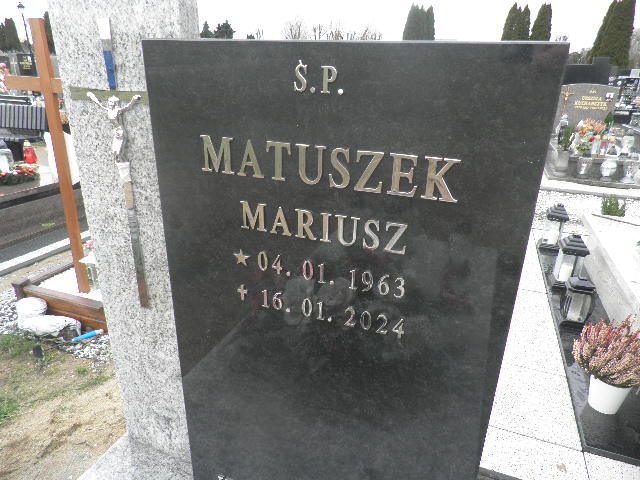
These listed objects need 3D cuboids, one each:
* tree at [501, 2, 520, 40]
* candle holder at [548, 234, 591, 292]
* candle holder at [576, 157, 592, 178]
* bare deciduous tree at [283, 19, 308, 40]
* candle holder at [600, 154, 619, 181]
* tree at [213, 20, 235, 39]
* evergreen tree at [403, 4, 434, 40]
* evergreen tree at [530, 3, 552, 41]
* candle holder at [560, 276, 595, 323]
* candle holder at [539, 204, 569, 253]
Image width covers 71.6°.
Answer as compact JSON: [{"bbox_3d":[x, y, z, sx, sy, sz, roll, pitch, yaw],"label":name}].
[{"bbox_3d":[11.101,-11.555,26.927,1.172,5.076,1.172,9,23,18],"label":"tree"},{"bbox_3d":[1.469,0.124,2.609,0.148,0.335,0.148,9,23,18],"label":"candle holder"},{"bbox_3d":[3.036,-0.828,5.055,0.125,0.236,0.125,9,23,18],"label":"candle holder"},{"bbox_3d":[-2.837,-22.053,51.141,3.155,6.249,3.155,9,23,18],"label":"bare deciduous tree"},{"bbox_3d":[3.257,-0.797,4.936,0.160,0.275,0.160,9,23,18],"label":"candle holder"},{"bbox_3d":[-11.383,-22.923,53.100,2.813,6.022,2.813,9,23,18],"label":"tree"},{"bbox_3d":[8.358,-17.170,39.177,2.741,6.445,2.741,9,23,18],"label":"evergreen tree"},{"bbox_3d":[12.976,-11.534,26.935,1.172,5.122,1.172,9,23,18],"label":"evergreen tree"},{"bbox_3d":[1.326,0.298,2.276,0.128,0.247,0.128,9,23,18],"label":"candle holder"},{"bbox_3d":[1.693,-0.098,3.197,0.144,0.329,0.144,9,23,18],"label":"candle holder"}]

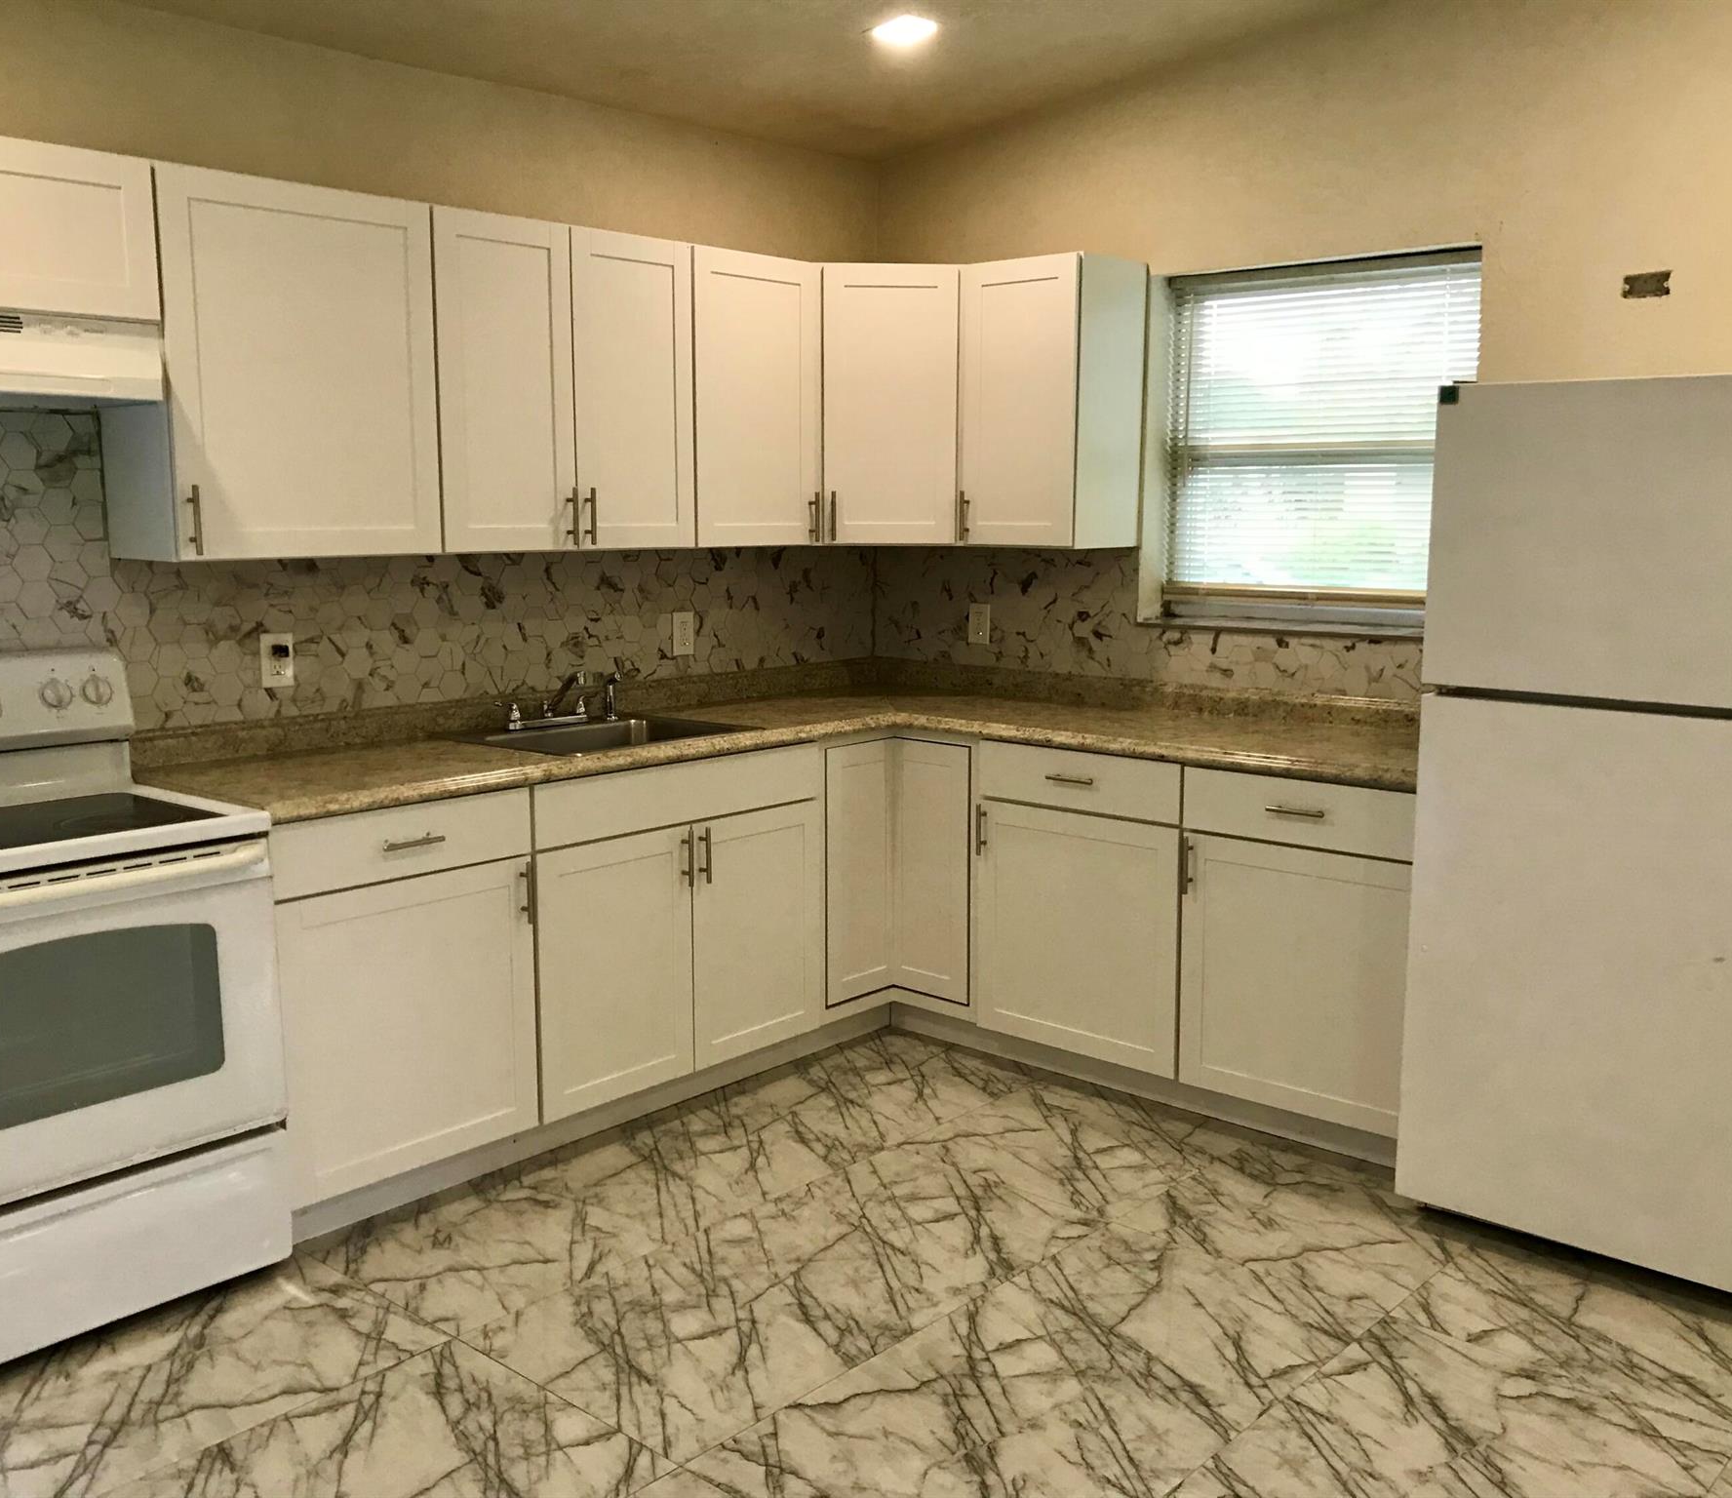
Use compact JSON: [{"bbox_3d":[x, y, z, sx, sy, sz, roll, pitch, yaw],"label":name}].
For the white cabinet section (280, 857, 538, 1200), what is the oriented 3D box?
[{"bbox_3d":[-1.145,0.545,3.554,0.570,0.623,0.608,8,12,41],"label":"white cabinet section"}]

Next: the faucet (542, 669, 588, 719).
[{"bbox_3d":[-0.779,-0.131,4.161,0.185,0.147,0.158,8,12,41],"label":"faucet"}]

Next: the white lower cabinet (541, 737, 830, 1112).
[{"bbox_3d":[-0.643,0.414,4.074,0.620,0.830,0.900,8,12,41],"label":"white lower cabinet"}]

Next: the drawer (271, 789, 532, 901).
[{"bbox_3d":[-1.098,0.166,3.465,0.450,0.151,0.603,8,12,41],"label":"drawer"}]

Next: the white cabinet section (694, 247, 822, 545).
[{"bbox_3d":[-0.407,-0.943,4.426,0.310,0.762,0.444,8,12,41],"label":"white cabinet section"}]

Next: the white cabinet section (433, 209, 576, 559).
[{"bbox_3d":[-0.940,-0.854,3.837,0.310,0.762,0.380,8,12,41],"label":"white cabinet section"}]

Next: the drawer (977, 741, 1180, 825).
[{"bbox_3d":[0.676,0.057,4.192,0.605,0.151,0.450,8,12,41],"label":"drawer"}]

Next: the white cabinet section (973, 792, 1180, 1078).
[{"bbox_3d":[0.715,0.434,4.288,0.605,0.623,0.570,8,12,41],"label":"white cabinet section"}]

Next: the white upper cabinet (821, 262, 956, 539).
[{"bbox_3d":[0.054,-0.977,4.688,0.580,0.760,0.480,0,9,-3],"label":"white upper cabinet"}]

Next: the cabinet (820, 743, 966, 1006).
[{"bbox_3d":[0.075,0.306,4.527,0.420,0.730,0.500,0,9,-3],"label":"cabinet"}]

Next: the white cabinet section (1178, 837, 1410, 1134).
[{"bbox_3d":[1.166,0.495,3.889,0.605,0.623,0.570,8,12,41],"label":"white cabinet section"}]

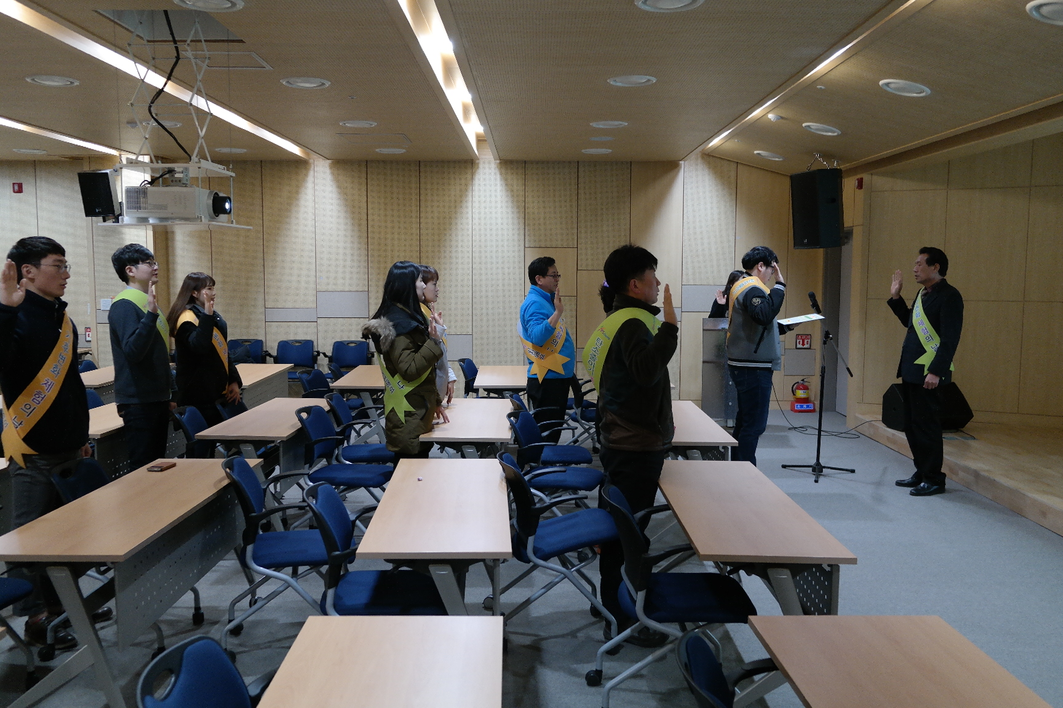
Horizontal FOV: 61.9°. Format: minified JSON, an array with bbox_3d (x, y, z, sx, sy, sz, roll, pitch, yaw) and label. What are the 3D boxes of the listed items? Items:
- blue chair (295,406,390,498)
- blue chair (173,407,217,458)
[{"bbox_3d":[-1.078,0.702,5.119,0.560,0.815,0.570,1,5,5],"label":"blue chair"},{"bbox_3d":[-1.789,0.696,5.142,0.560,0.815,0.570,0,5,0],"label":"blue chair"}]

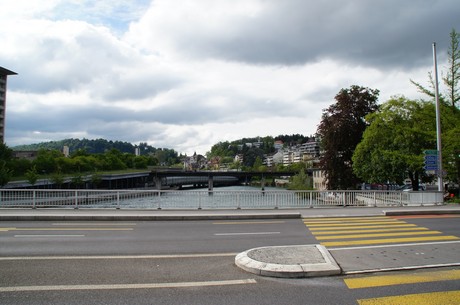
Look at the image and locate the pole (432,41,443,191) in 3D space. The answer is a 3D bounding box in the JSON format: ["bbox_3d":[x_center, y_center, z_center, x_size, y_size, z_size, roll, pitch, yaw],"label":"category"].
[{"bbox_3d":[14.290,-2.096,23.725,0.287,11.194,0.287,0,-4,0],"label":"pole"}]

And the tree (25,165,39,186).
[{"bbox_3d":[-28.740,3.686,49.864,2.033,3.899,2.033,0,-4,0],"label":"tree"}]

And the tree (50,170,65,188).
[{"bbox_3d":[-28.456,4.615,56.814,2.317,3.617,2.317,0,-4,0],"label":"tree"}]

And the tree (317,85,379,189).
[{"bbox_3d":[19.908,-2.481,58.352,10.441,18.407,9.768,0,-4,0],"label":"tree"}]

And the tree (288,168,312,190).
[{"bbox_3d":[15.915,6.314,77.745,5.436,5.400,5.436,0,-4,0],"label":"tree"}]

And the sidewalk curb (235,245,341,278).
[{"bbox_3d":[1.308,2.305,7.423,2.425,0.130,2.448,1,-4,-8],"label":"sidewalk curb"}]

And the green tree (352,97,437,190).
[{"bbox_3d":[17.856,-0.707,37.159,9.239,10.834,8.810,0,-4,0],"label":"green tree"}]

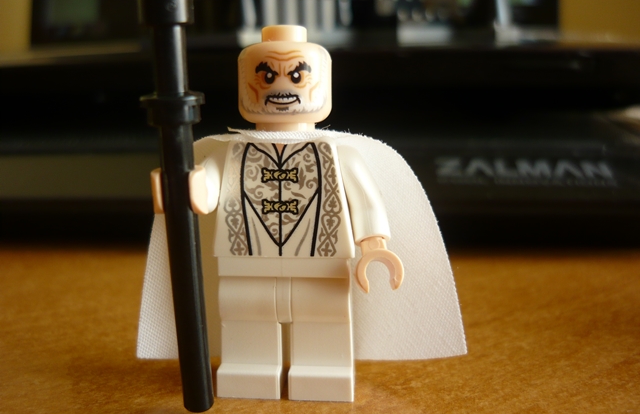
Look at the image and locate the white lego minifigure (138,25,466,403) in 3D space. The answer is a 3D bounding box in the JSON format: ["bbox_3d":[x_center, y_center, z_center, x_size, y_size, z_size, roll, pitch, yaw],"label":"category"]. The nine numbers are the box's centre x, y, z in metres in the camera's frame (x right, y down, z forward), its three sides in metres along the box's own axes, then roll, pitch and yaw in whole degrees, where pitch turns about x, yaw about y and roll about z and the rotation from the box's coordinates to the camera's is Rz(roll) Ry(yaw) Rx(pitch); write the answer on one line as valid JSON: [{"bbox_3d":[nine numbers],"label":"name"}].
[{"bbox_3d":[-0.004,0.001,0.067,0.042,0.040,0.022,1,9,8],"label":"white lego minifigure"}]

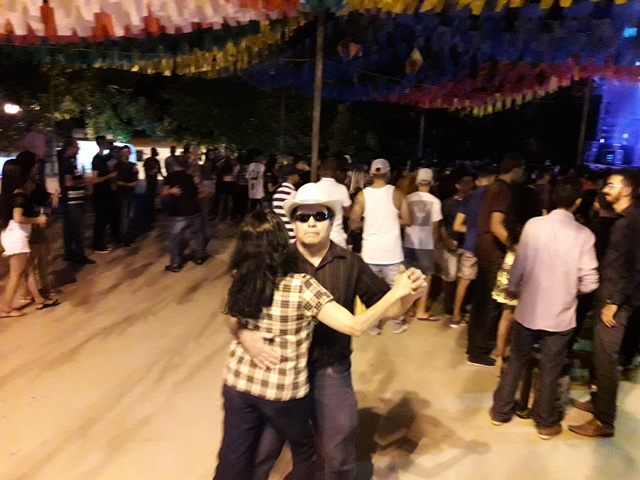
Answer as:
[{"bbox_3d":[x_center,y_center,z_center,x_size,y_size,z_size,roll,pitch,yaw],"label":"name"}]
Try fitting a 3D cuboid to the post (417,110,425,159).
[{"bbox_3d":[3.074,-2.643,15.758,0.130,3.300,0.130,2,11,0],"label":"post"}]

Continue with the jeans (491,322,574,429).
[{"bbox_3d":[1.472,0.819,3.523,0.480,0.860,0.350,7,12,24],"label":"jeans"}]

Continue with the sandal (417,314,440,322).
[{"bbox_3d":[1.196,0.842,5.690,0.260,0.070,0.100,3,11,2],"label":"sandal"}]

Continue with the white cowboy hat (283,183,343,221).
[{"bbox_3d":[-0.030,-0.170,2.227,0.260,0.150,0.320,0,4,1],"label":"white cowboy hat"}]

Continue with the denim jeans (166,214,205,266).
[{"bbox_3d":[-1.940,-0.033,7.496,0.500,0.820,0.360,0,11,-12],"label":"denim jeans"}]

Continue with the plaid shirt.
[{"bbox_3d":[-0.172,0.384,2.150,0.440,0.540,0.290,6,12,20],"label":"plaid shirt"}]

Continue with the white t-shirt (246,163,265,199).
[{"bbox_3d":[-1.218,-1.106,9.772,0.420,0.700,0.270,4,11,10],"label":"white t-shirt"}]

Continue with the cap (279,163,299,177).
[{"bbox_3d":[-0.333,-0.769,5.650,0.250,0.145,0.175,-5,13,-34],"label":"cap"}]

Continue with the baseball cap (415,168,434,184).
[{"bbox_3d":[1.107,-0.675,5.460,0.175,0.150,0.250,5,11,12],"label":"baseball cap"}]

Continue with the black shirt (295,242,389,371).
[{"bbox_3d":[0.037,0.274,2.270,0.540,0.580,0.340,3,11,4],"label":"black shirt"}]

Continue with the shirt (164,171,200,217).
[{"bbox_3d":[-1.939,-0.656,7.300,0.490,0.630,0.350,-3,12,-25],"label":"shirt"}]

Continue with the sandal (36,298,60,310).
[{"bbox_3d":[-2.877,0.699,5.485,0.245,0.080,0.100,-5,13,-35],"label":"sandal"}]

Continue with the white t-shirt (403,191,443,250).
[{"bbox_3d":[1.099,-0.200,5.497,0.450,0.660,0.270,5,11,12],"label":"white t-shirt"}]

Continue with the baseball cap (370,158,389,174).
[{"bbox_3d":[0.597,-0.720,5.070,0.180,0.150,0.250,6,11,16],"label":"baseball cap"}]

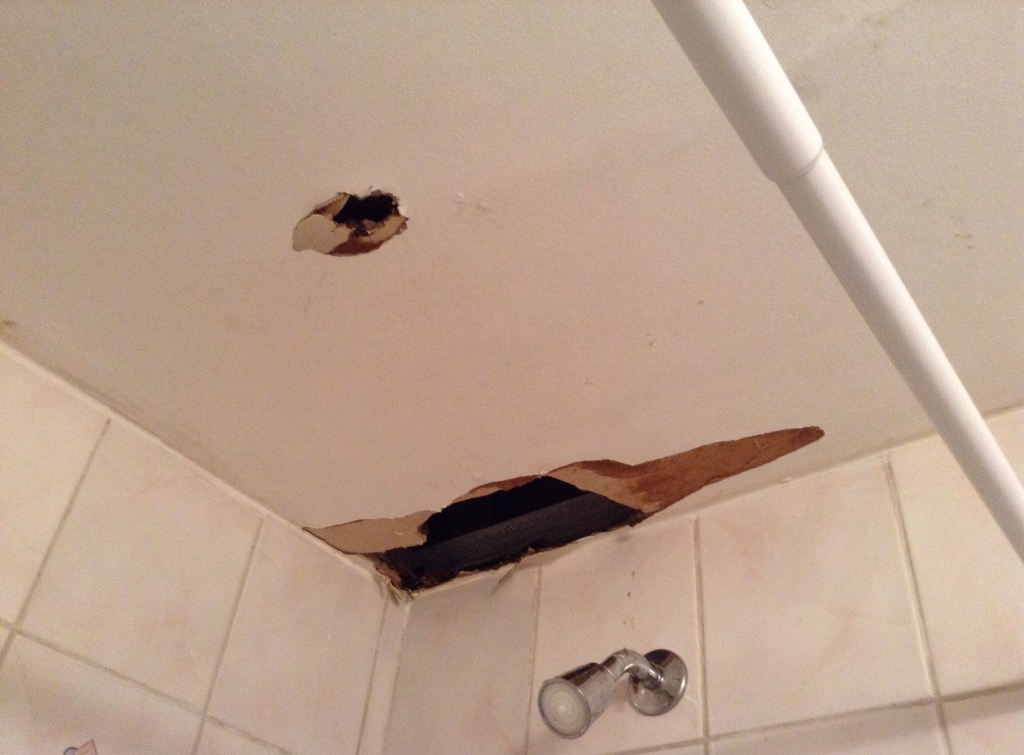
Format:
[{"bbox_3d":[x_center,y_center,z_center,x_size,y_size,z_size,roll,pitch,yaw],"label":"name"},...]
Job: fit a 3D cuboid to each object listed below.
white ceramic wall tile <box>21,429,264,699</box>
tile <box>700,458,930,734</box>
[{"bbox_3d":[-0.352,0.186,0.961,0.008,0.223,0.199,-24,-49,31],"label":"white ceramic wall tile"},{"bbox_3d":[0.265,0.199,0.891,0.199,0.229,0.008,-24,-49,31],"label":"tile"}]

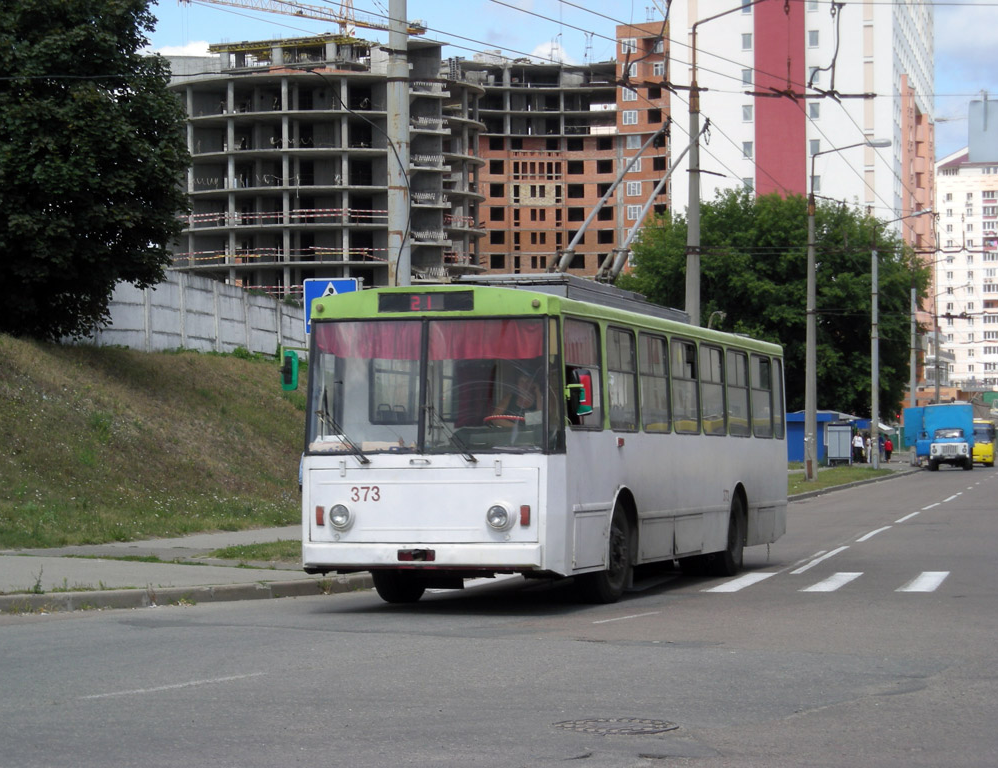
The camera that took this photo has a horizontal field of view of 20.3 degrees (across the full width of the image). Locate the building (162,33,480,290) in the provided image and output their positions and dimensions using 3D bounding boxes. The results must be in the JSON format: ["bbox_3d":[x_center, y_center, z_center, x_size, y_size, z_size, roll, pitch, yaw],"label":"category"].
[{"bbox_3d":[-14.578,-14.240,235.000,28.000,31.000,21.000,0,-1,-5],"label":"building"}]

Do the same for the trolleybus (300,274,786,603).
[{"bbox_3d":[0.930,0.630,30.250,2.500,3.200,11.200,-1,-2,16],"label":"trolleybus"}]

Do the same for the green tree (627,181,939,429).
[{"bbox_3d":[17.401,-3.807,175.000,19.000,16.500,16.500,-1,-1,6],"label":"green tree"}]

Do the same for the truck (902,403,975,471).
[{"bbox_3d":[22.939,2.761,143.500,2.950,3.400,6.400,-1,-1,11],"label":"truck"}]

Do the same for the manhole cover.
[{"bbox_3d":[0.625,1.823,14.800,0.670,0.030,0.670,0,-1,0],"label":"manhole cover"}]

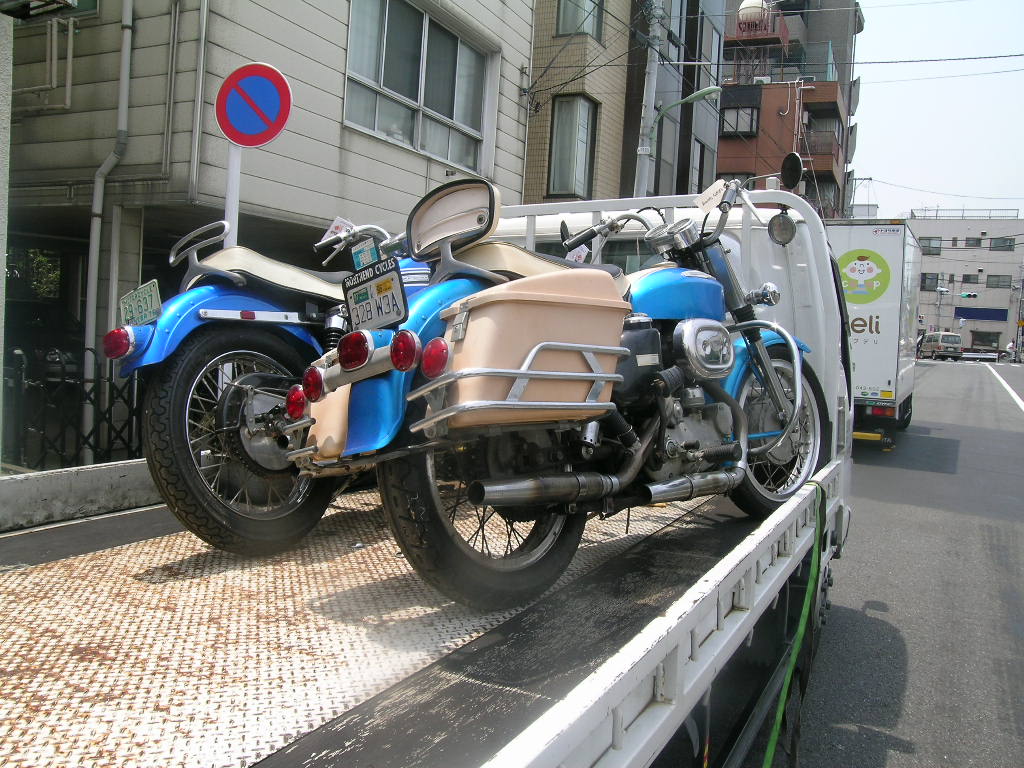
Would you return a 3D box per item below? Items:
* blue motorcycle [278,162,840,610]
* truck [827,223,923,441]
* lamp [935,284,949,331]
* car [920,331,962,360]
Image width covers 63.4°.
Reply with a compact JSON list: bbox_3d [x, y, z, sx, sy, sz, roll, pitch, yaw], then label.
[{"bbox_3d":[0.396,-0.062,2.424,0.860,1.150,2.270,-8,-5,41],"label":"blue motorcycle"},{"bbox_3d":[5.258,-0.746,13.001,1.820,2.980,4.800,4,5,29],"label":"truck"},{"bbox_3d":[33.042,-4.775,64.214,1.100,5.700,0.350,6,5,28],"label":"lamp"},{"bbox_3d":[32.011,-2.814,61.677,1.690,1.980,4.600,5,4,11],"label":"car"}]

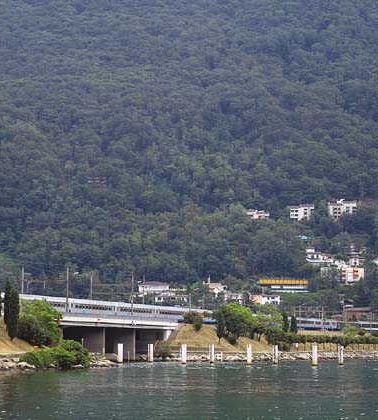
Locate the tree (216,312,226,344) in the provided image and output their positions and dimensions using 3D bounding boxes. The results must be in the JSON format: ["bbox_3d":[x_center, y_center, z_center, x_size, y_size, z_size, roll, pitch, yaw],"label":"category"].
[{"bbox_3d":[8.040,29.320,368.000,2.230,7.920,2.230,0,-5,1],"label":"tree"}]

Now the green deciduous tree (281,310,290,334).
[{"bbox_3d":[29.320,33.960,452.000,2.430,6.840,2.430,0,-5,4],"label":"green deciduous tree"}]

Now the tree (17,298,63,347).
[{"bbox_3d":[-26.330,19.820,262.000,8.010,8.460,7.610,1,-5,-6],"label":"tree"}]

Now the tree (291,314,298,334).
[{"bbox_3d":[32.270,35.060,455.000,2.140,6.180,2.140,0,-5,4],"label":"tree"}]

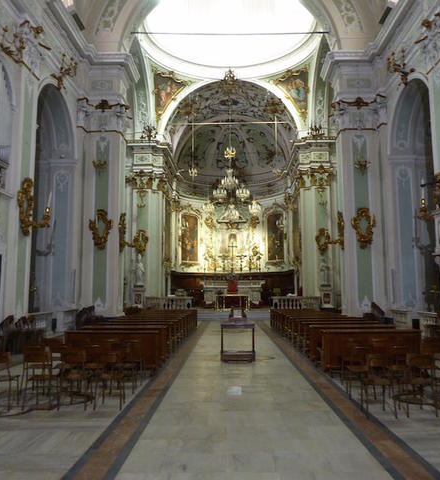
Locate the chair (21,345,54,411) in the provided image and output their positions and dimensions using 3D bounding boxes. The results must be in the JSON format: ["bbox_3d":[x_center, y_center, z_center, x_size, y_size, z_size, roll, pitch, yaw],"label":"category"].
[{"bbox_3d":[-2.567,1.985,6.693,0.430,0.830,0.460,0,-6,1],"label":"chair"}]

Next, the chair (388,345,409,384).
[{"bbox_3d":[2.787,2.036,7.247,0.410,0.820,0.460,-1,-7,1],"label":"chair"}]

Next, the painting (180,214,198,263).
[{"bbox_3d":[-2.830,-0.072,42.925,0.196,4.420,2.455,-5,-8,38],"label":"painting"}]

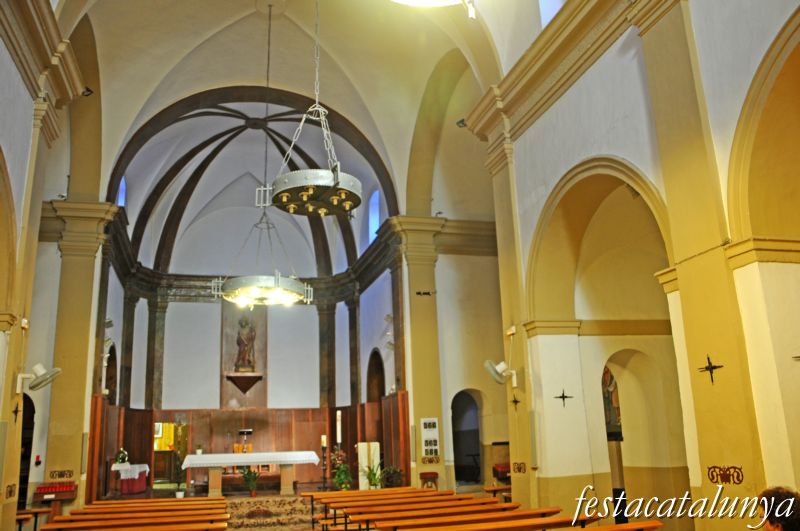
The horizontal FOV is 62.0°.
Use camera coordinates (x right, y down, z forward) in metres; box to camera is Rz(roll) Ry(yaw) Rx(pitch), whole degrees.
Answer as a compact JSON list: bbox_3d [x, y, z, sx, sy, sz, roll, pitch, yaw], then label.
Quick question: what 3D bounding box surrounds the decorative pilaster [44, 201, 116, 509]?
[{"bbox_3d":[-6.182,1.875,12.490,1.200,6.300,0.800,2,-15,-16],"label":"decorative pilaster"}]

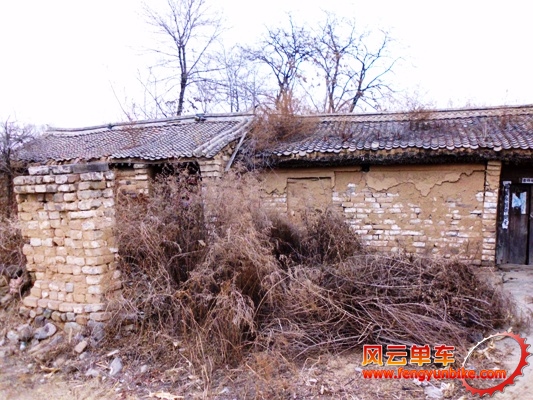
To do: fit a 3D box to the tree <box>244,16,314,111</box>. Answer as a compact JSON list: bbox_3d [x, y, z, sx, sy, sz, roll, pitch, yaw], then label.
[{"bbox_3d":[0.525,-2.992,16.739,2.598,7.997,2.338,0,3,0],"label":"tree"}]

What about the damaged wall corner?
[{"bbox_3d":[-2.820,0.592,6.150,1.354,2.216,0.450,1,4,16],"label":"damaged wall corner"}]

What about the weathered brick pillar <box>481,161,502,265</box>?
[{"bbox_3d":[5.014,0.270,9.600,0.298,2.277,0.320,0,4,14],"label":"weathered brick pillar"}]

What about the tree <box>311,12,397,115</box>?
[{"bbox_3d":[3.434,-3.041,16.741,3.192,8.054,2.873,0,3,0],"label":"tree"}]

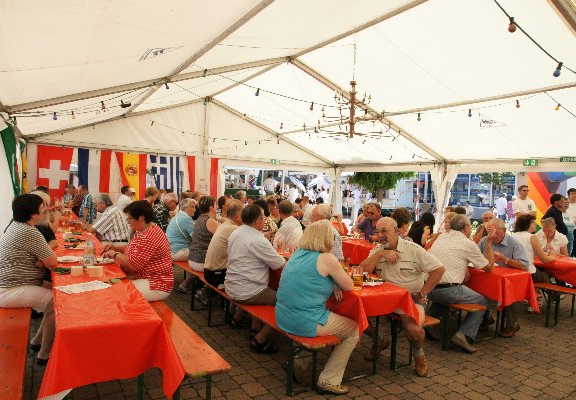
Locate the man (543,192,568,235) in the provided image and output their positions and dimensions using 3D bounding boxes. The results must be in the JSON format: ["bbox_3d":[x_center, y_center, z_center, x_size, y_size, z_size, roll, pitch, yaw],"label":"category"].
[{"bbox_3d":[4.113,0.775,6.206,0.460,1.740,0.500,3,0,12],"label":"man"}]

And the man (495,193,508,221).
[{"bbox_3d":[7.528,0.594,14.224,0.500,1.690,0.360,3,2,27],"label":"man"}]

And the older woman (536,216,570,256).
[{"bbox_3d":[4.108,0.945,6.343,0.750,1.290,0.520,1,2,-40],"label":"older woman"}]

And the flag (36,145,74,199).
[{"bbox_3d":[-5.550,-0.573,9.553,0.762,1.378,0.080,2,2,-32],"label":"flag"}]

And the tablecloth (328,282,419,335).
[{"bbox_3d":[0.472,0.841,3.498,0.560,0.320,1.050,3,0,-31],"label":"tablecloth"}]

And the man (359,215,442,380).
[{"bbox_3d":[0.984,0.829,3.619,0.680,1.320,0.700,3,1,36],"label":"man"}]

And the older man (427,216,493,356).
[{"bbox_3d":[1.838,0.856,4.286,0.800,1.370,0.520,2,2,-29],"label":"older man"}]

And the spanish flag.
[{"bbox_3d":[-4.494,-0.614,11.368,0.820,1.420,0.070,3,0,-31],"label":"spanish flag"}]

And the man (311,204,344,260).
[{"bbox_3d":[0.337,0.767,4.442,0.750,1.360,0.540,3,0,-26],"label":"man"}]

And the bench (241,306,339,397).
[{"bbox_3d":[-0.316,1.177,3.683,0.255,0.475,2.170,1,2,-31],"label":"bench"}]

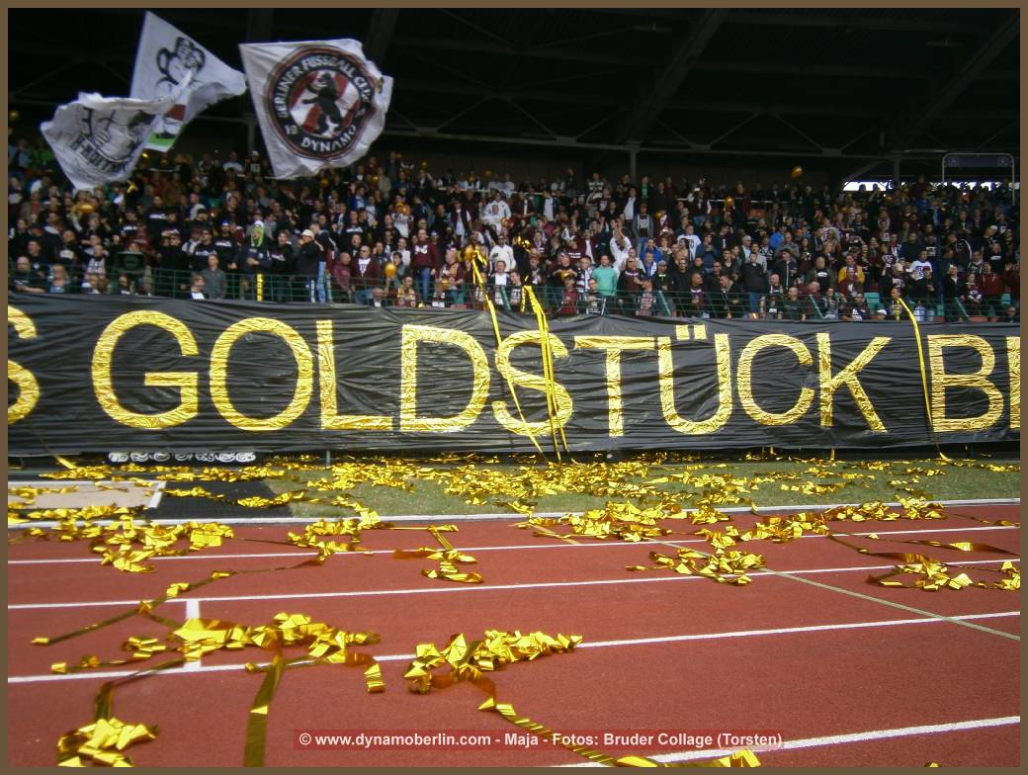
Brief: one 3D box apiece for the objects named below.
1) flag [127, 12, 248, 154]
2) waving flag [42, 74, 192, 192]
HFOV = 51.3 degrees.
[{"bbox_3d":[-5.445,-5.068,17.800,2.000,2.200,0.700,0,0,-17],"label":"flag"},{"bbox_3d":[-6.463,-4.119,17.400,2.300,1.800,0.800,0,0,-17],"label":"waving flag"}]

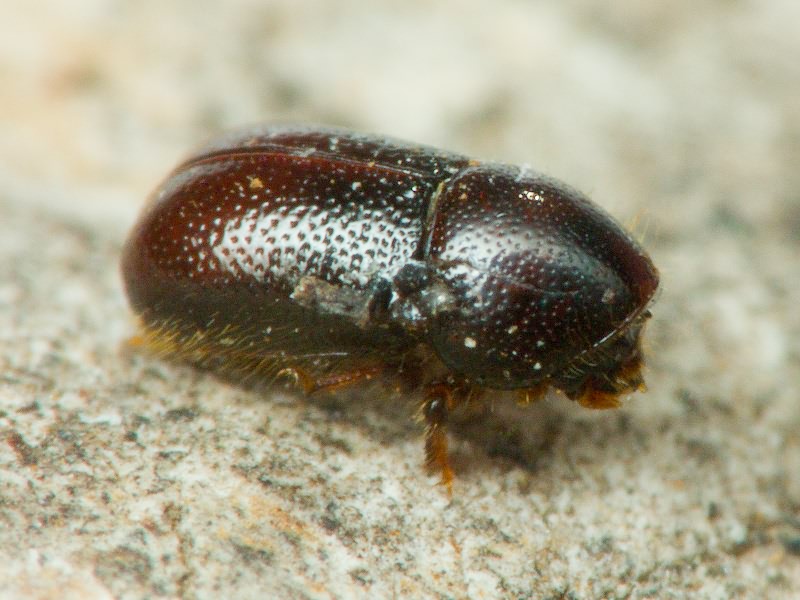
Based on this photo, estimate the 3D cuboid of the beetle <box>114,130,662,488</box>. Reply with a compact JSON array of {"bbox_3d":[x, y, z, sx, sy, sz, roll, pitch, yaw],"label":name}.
[{"bbox_3d":[0.000,0.000,0.041,0.005,0.002,0.002,10,32,17],"label":"beetle"}]

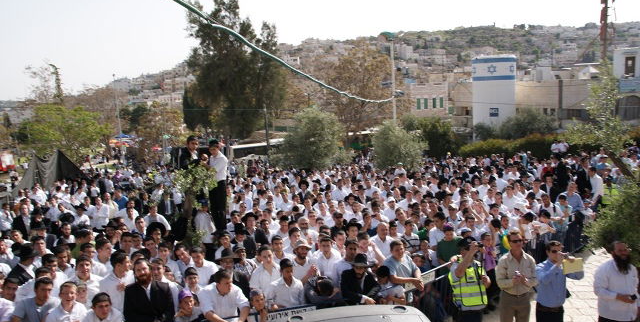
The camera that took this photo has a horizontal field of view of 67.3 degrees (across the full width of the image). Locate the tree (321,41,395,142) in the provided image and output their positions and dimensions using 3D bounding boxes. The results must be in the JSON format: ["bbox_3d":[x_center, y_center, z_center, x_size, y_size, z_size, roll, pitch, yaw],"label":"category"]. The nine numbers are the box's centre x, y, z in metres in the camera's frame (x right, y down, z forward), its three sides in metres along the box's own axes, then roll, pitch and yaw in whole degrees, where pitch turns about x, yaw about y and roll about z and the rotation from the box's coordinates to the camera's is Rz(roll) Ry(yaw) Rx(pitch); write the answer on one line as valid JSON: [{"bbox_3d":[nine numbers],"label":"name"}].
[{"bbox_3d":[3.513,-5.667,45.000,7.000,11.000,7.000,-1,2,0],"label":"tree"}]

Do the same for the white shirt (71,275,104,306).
[{"bbox_3d":[-2.613,1.575,5.423,0.450,0.600,0.280,-4,5,-24],"label":"white shirt"}]

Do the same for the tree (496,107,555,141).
[{"bbox_3d":[16.764,-2.882,39.000,4.900,3.500,4.200,-1,2,0],"label":"tree"}]

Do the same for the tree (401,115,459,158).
[{"bbox_3d":[6.015,-0.749,26.000,3.000,3.430,2.800,-2,4,0],"label":"tree"}]

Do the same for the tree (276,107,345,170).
[{"bbox_3d":[-0.298,-0.140,19.000,2.800,3.960,2.600,-2,4,0],"label":"tree"}]

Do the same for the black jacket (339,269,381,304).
[{"bbox_3d":[0.517,1.666,6.108,0.530,0.600,0.360,-4,8,-11],"label":"black jacket"}]

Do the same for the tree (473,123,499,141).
[{"bbox_3d":[12.417,-1.651,36.000,2.100,2.620,2.000,-2,4,0],"label":"tree"}]

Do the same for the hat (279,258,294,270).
[{"bbox_3d":[-0.384,1.179,5.500,0.180,0.110,0.190,-6,8,-24],"label":"hat"}]

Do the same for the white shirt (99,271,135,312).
[{"bbox_3d":[-2.403,1.620,5.700,0.480,0.680,0.320,-3,3,-37],"label":"white shirt"}]

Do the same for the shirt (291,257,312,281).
[{"bbox_3d":[-0.213,1.592,6.400,0.480,0.660,0.300,-2,2,-14],"label":"shirt"}]

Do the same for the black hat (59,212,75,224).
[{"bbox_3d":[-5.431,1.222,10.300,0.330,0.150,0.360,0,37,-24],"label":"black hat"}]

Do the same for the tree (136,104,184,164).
[{"bbox_3d":[-20.585,-3.807,62.000,6.200,7.800,6.000,-5,8,-18],"label":"tree"}]

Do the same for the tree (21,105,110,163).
[{"bbox_3d":[-30.606,-3.199,58.000,11.100,7.700,9.800,-7,9,-27],"label":"tree"}]

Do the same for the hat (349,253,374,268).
[{"bbox_3d":[0.540,1.263,6.100,0.300,0.140,0.330,-4,8,-6],"label":"hat"}]

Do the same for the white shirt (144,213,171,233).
[{"bbox_3d":[-3.586,1.445,10.600,0.560,0.620,0.320,-2,2,-17],"label":"white shirt"}]

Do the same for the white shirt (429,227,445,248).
[{"bbox_3d":[2.032,1.391,8.100,0.440,0.580,0.280,-2,3,-30],"label":"white shirt"}]

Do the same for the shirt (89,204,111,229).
[{"bbox_3d":[-5.628,1.421,12.300,0.520,0.670,0.300,-1,2,-3],"label":"shirt"}]

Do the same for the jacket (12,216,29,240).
[{"bbox_3d":[-6.510,1.535,10.508,0.460,0.700,0.300,-9,10,-37],"label":"jacket"}]

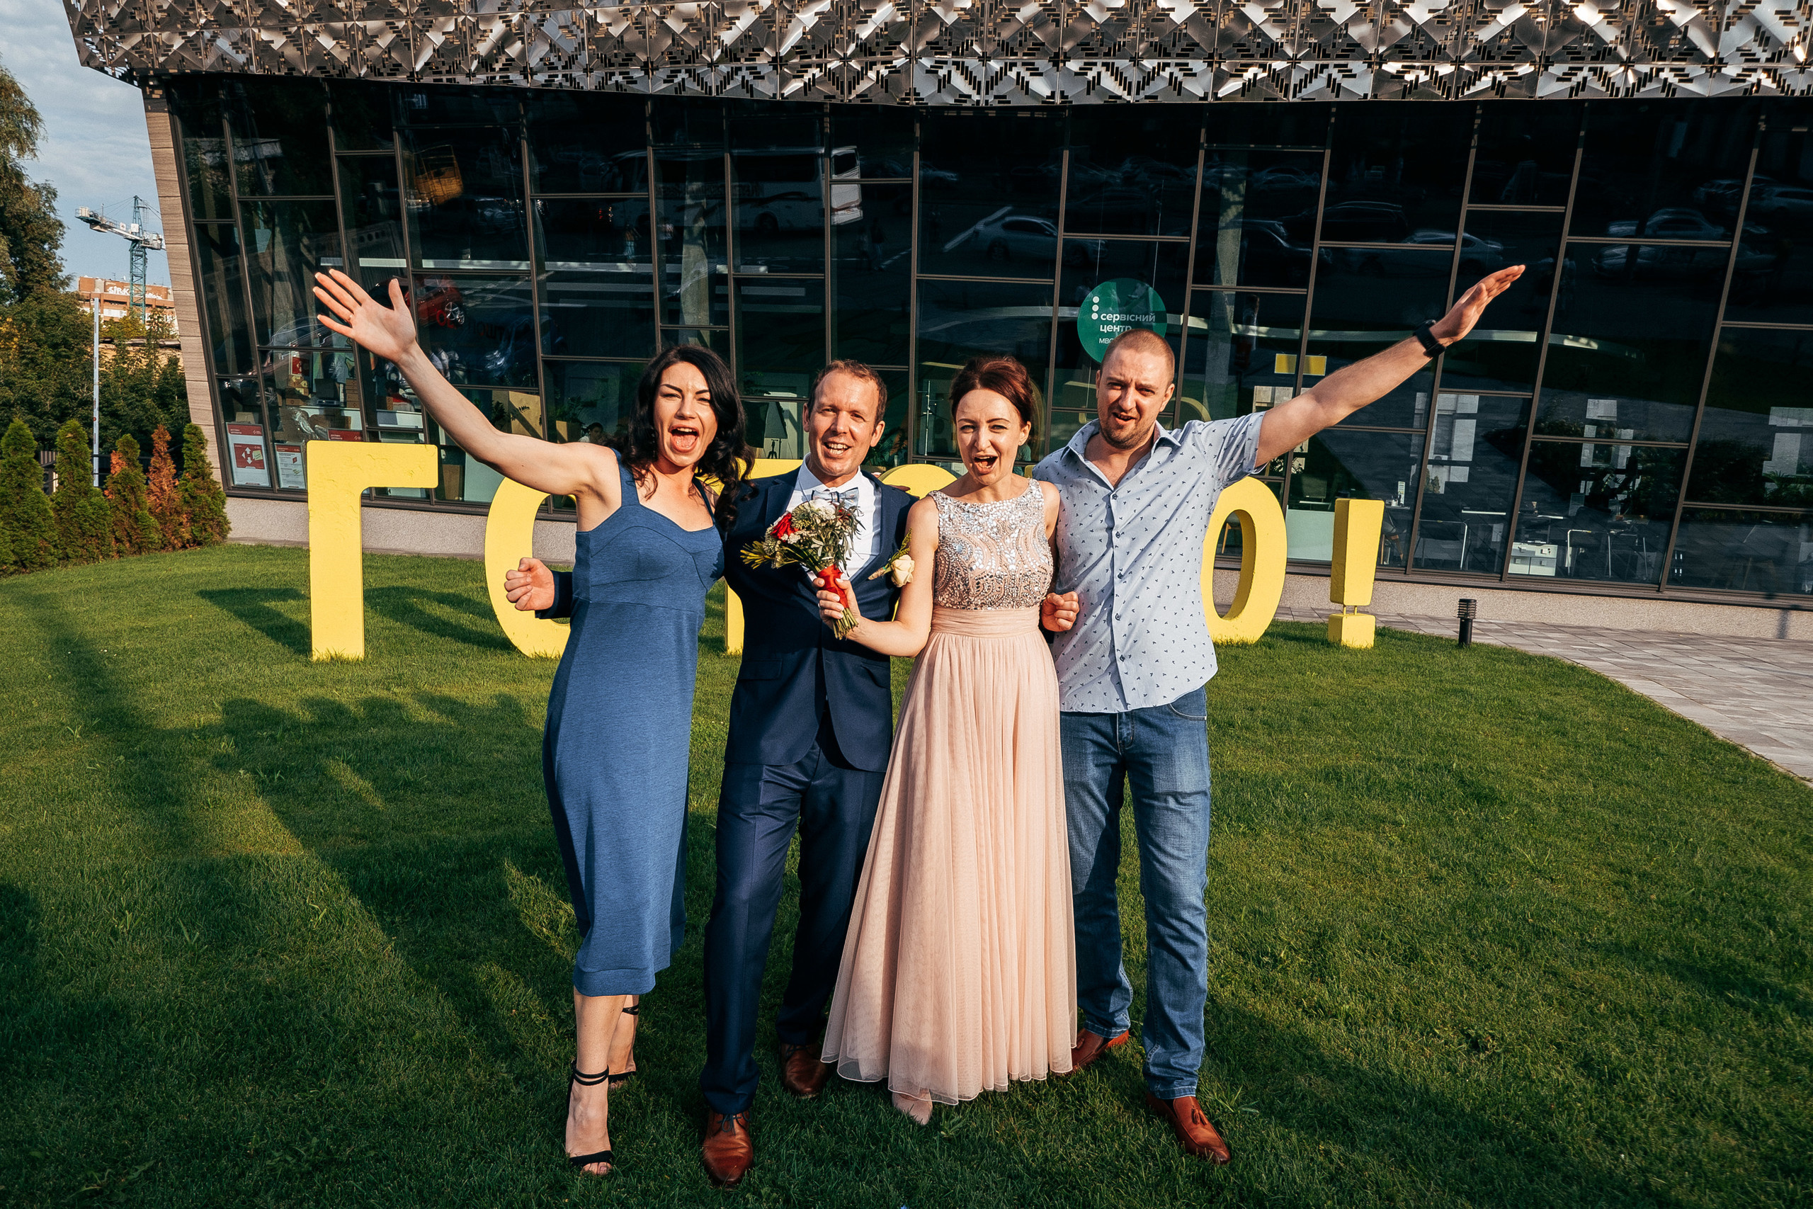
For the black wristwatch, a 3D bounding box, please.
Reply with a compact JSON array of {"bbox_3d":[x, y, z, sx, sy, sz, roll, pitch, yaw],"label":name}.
[{"bbox_3d":[1.120,-0.568,2.370,0.039,0.067,0.062,-32,-3,5],"label":"black wristwatch"}]

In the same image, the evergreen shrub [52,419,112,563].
[{"bbox_3d":[-9.722,-1.308,12.971,0.670,1.600,0.670,3,7,0],"label":"evergreen shrub"}]

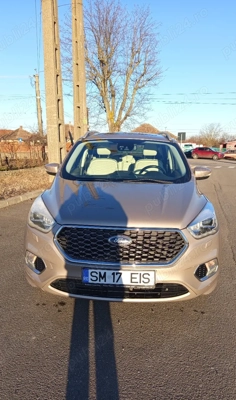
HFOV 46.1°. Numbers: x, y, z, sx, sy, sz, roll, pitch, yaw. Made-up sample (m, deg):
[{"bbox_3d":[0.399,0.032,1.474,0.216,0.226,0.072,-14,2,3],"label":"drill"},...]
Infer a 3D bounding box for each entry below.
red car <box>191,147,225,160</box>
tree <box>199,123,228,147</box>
[{"bbox_3d":[11.616,-5.904,35.513,4.150,1.480,1.780,6,12,29],"label":"red car"},{"bbox_3d":[19.477,-12.424,56.673,5.800,6.600,5.400,0,11,0],"label":"tree"}]

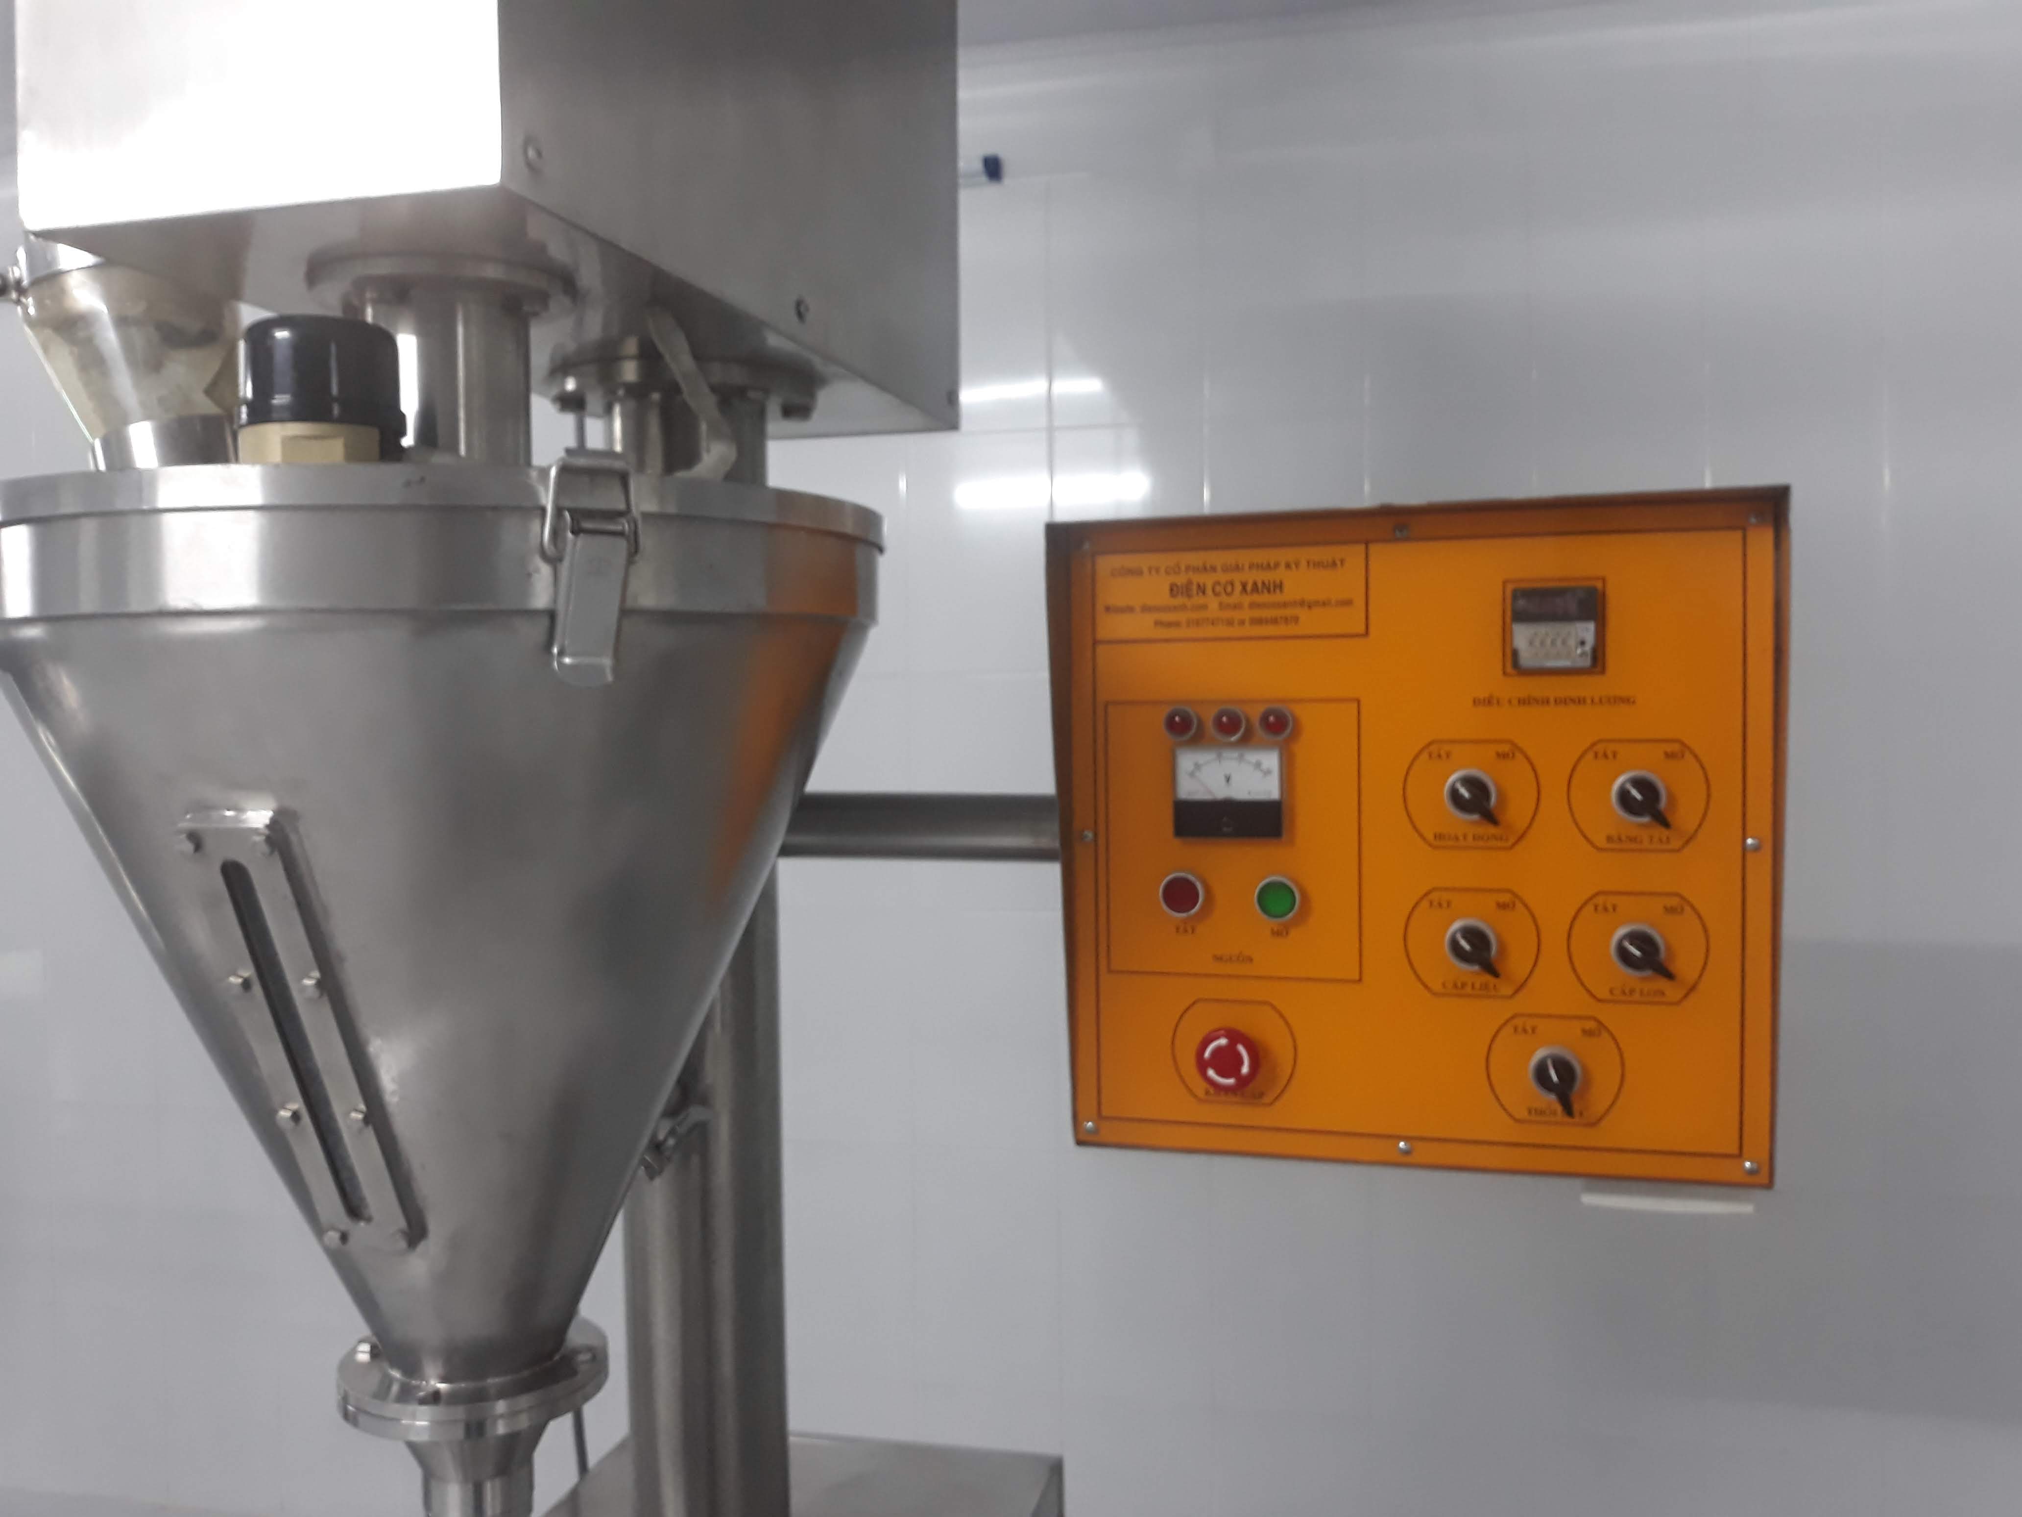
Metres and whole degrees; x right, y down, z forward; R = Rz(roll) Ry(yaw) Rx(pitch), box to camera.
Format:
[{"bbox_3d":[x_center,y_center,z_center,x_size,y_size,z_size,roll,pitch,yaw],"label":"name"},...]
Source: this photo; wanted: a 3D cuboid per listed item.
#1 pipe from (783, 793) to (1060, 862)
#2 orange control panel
[{"bbox_3d":[-0.071,0.049,1.131,0.235,0.047,0.047,0,2,15],"label":"pipe"},{"bbox_3d":[0.253,0.050,1.011,0.417,0.398,0.180,0,2,15],"label":"orange control panel"}]

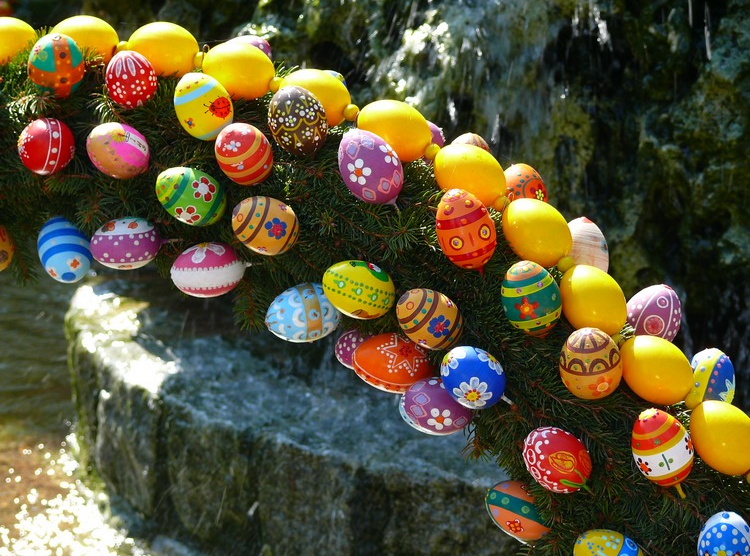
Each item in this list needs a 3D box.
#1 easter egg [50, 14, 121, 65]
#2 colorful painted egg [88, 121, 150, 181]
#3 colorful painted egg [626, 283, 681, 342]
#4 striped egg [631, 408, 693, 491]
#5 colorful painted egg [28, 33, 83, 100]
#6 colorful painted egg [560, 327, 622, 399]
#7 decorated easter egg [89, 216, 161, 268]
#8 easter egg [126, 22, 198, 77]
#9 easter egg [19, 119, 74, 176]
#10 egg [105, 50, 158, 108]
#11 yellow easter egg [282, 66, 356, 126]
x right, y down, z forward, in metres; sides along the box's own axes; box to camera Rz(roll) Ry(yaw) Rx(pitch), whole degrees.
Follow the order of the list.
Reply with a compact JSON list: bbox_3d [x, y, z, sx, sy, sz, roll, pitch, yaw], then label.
[{"bbox_3d":[-0.236,-0.192,2.650,0.059,0.044,0.044,10,0,18],"label":"easter egg"},{"bbox_3d":[-0.200,-0.099,2.530,0.055,0.042,0.042,28,0,-40],"label":"colorful painted egg"},{"bbox_3d":[0.213,0.028,2.460,0.041,0.052,0.041,22,15,0],"label":"colorful painted egg"},{"bbox_3d":[0.210,0.124,2.380,0.044,0.060,0.044,-18,24,0],"label":"striped egg"},{"bbox_3d":[-0.253,-0.168,2.580,0.044,0.057,0.044,5,28,0],"label":"colorful painted egg"},{"bbox_3d":[0.152,0.060,2.280,0.043,0.054,0.043,-2,30,0],"label":"colorful painted egg"},{"bbox_3d":[-0.194,-0.027,2.530,0.056,0.040,0.040,-5,0,-14],"label":"decorated easter egg"},{"bbox_3d":[-0.171,-0.184,2.610,0.061,0.045,0.045,11,0,20],"label":"easter egg"},{"bbox_3d":[-0.258,-0.103,2.550,0.044,0.044,0.059,0,-21,8],"label":"easter egg"},{"bbox_3d":[-0.192,-0.157,2.560,0.041,0.051,0.041,-15,37,0],"label":"egg"},{"bbox_3d":[-0.046,-0.142,2.560,0.061,0.045,0.045,24,0,20],"label":"yellow easter egg"}]

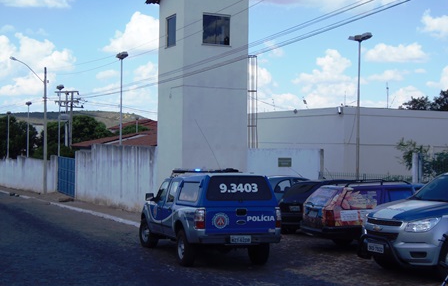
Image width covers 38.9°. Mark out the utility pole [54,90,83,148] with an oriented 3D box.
[{"bbox_3d":[-14.466,-0.415,59.000,2.600,9.000,1.300,1,0,-20],"label":"utility pole"}]

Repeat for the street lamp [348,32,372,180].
[{"bbox_3d":[5.756,-1.040,26.800,0.450,7.280,1.400,1,0,-27],"label":"street lamp"}]

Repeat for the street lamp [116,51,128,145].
[{"bbox_3d":[-5.217,-0.780,32.500,0.400,7.760,1.400,1,0,-27],"label":"street lamp"}]

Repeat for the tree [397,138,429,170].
[{"bbox_3d":[7.321,1.070,24.500,1.400,2.550,1.400,1,0,17],"label":"tree"}]

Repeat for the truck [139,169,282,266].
[{"bbox_3d":[-0.573,1.592,14.283,1.820,1.930,5.120,1,-3,-20],"label":"truck"}]

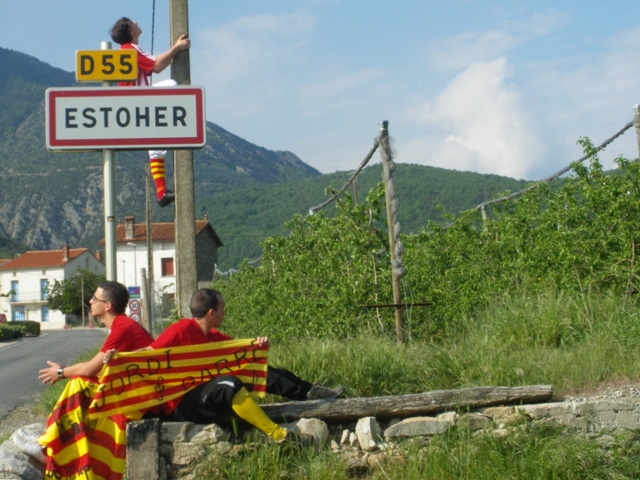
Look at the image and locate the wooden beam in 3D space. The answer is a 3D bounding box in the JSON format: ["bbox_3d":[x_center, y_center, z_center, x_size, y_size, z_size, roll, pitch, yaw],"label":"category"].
[{"bbox_3d":[0.517,1.033,5.900,2.050,0.155,0.155,-2,0,-14],"label":"wooden beam"}]

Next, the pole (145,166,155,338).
[{"bbox_3d":[-5.740,0.449,31.866,0.180,6.100,0.180,-2,-3,0],"label":"pole"}]

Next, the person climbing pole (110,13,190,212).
[{"bbox_3d":[-1.514,-1.145,8.400,0.720,1.680,0.550,-2,-3,-6],"label":"person climbing pole"}]

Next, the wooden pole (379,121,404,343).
[{"bbox_3d":[1.213,-0.076,15.550,0.160,3.760,0.160,-4,2,0],"label":"wooden pole"}]

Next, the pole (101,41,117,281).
[{"bbox_3d":[-1.683,-0.090,7.593,0.086,3.050,0.086,-2,-3,0],"label":"pole"}]

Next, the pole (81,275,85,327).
[{"bbox_3d":[-21.329,5.707,84.895,0.180,4.750,0.180,-2,-3,0],"label":"pole"}]

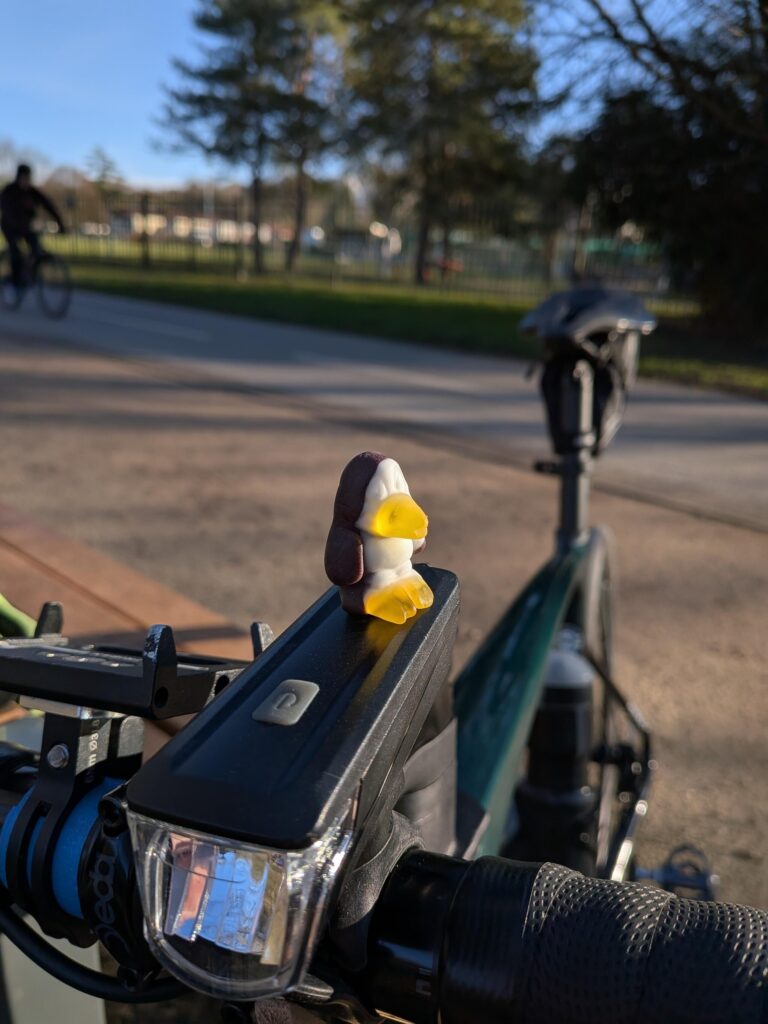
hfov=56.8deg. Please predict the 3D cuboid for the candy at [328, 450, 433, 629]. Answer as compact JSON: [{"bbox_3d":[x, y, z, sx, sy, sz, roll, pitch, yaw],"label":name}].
[{"bbox_3d":[-0.001,0.005,0.184,0.026,0.040,0.025,19,25,37],"label":"candy"}]

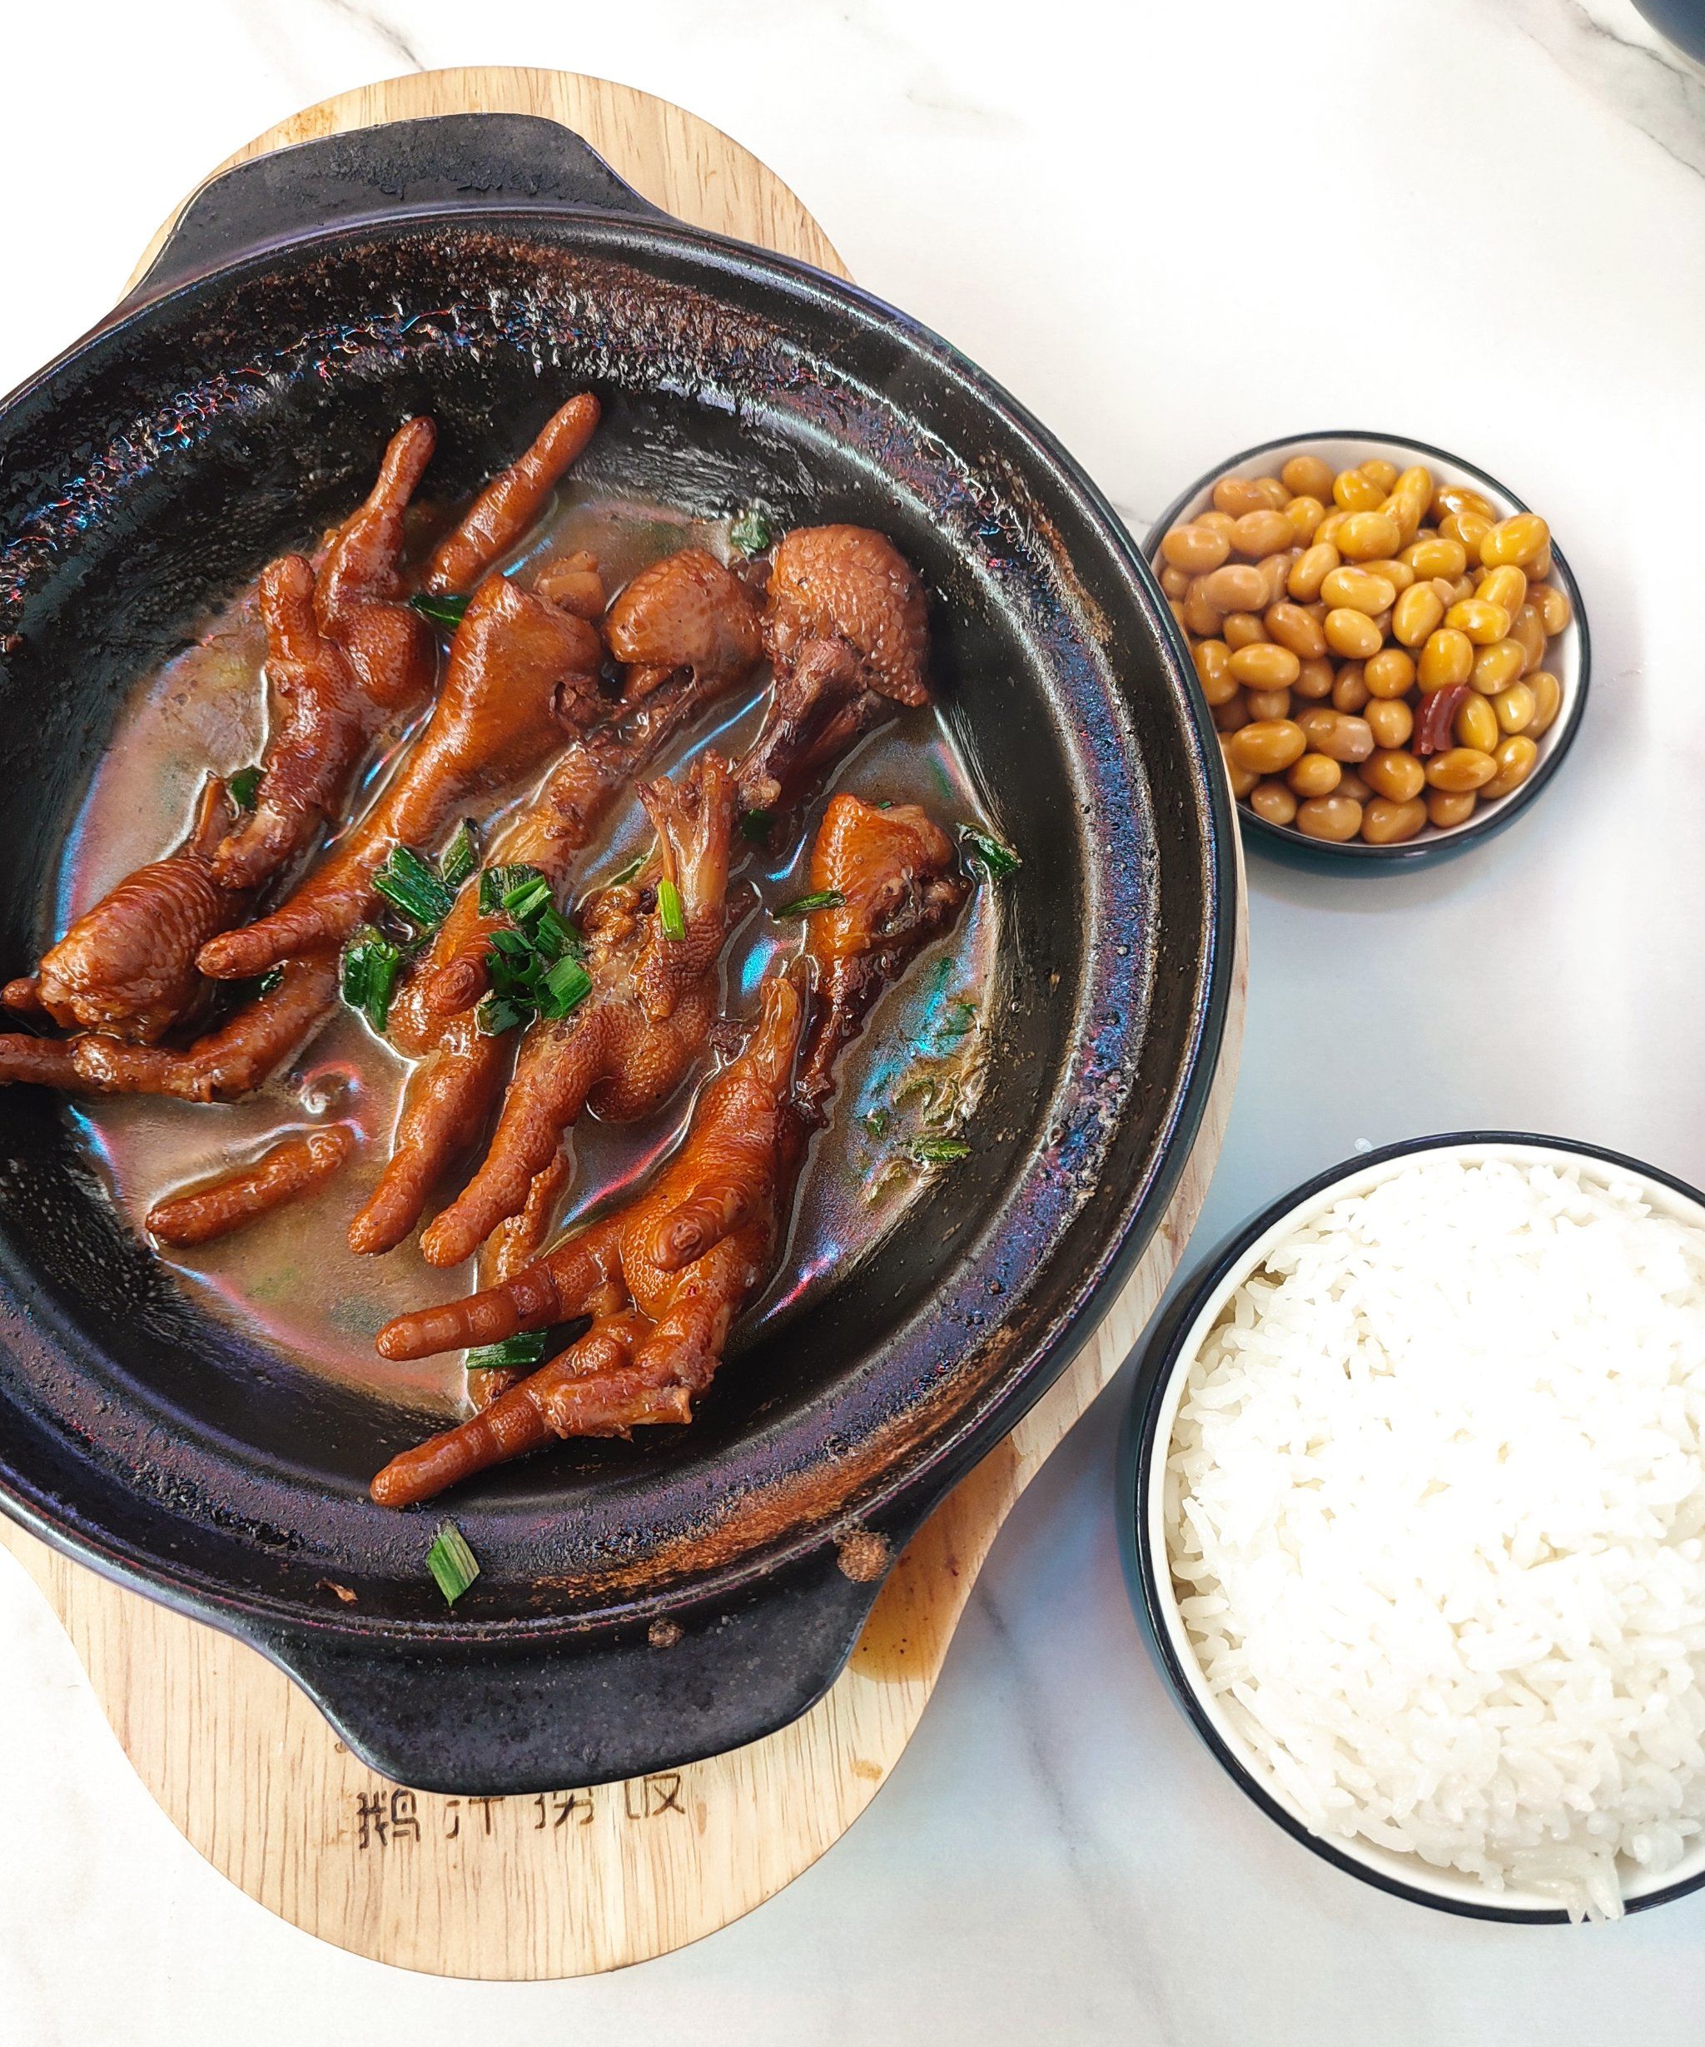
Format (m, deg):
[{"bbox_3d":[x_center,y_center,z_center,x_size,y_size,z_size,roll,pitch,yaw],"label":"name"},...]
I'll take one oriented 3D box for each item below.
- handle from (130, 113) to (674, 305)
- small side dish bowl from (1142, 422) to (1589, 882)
[{"bbox_3d":[-0.079,-0.142,0.294,0.094,0.017,0.030,-9,77,-2],"label":"handle"},{"bbox_3d":[0.095,-0.069,0.326,0.086,0.038,0.086,0,77,0],"label":"small side dish bowl"}]

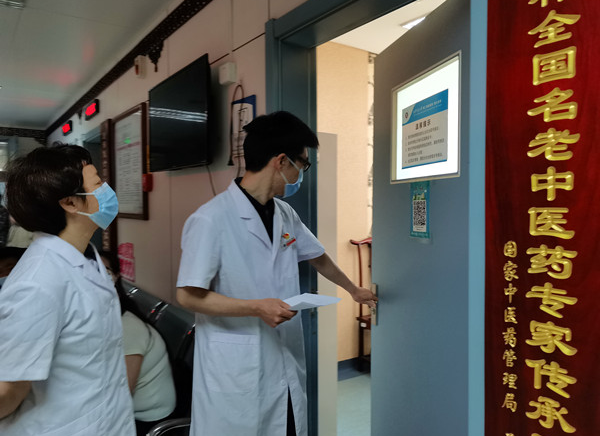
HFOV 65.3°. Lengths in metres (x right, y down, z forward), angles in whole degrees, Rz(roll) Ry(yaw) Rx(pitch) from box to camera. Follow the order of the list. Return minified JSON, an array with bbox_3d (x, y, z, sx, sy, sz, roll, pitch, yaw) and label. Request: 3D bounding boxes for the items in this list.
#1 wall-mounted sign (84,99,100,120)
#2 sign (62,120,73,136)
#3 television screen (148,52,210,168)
[{"bbox_3d":[-2.089,-1.077,4.696,0.045,0.130,0.500,-2,3,-35],"label":"wall-mounted sign"},{"bbox_3d":[-2.927,-1.129,5.886,0.045,0.135,0.480,-2,3,-35],"label":"sign"},{"bbox_3d":[-0.709,-0.558,2.728,0.045,0.535,0.910,-2,3,-35],"label":"television screen"}]

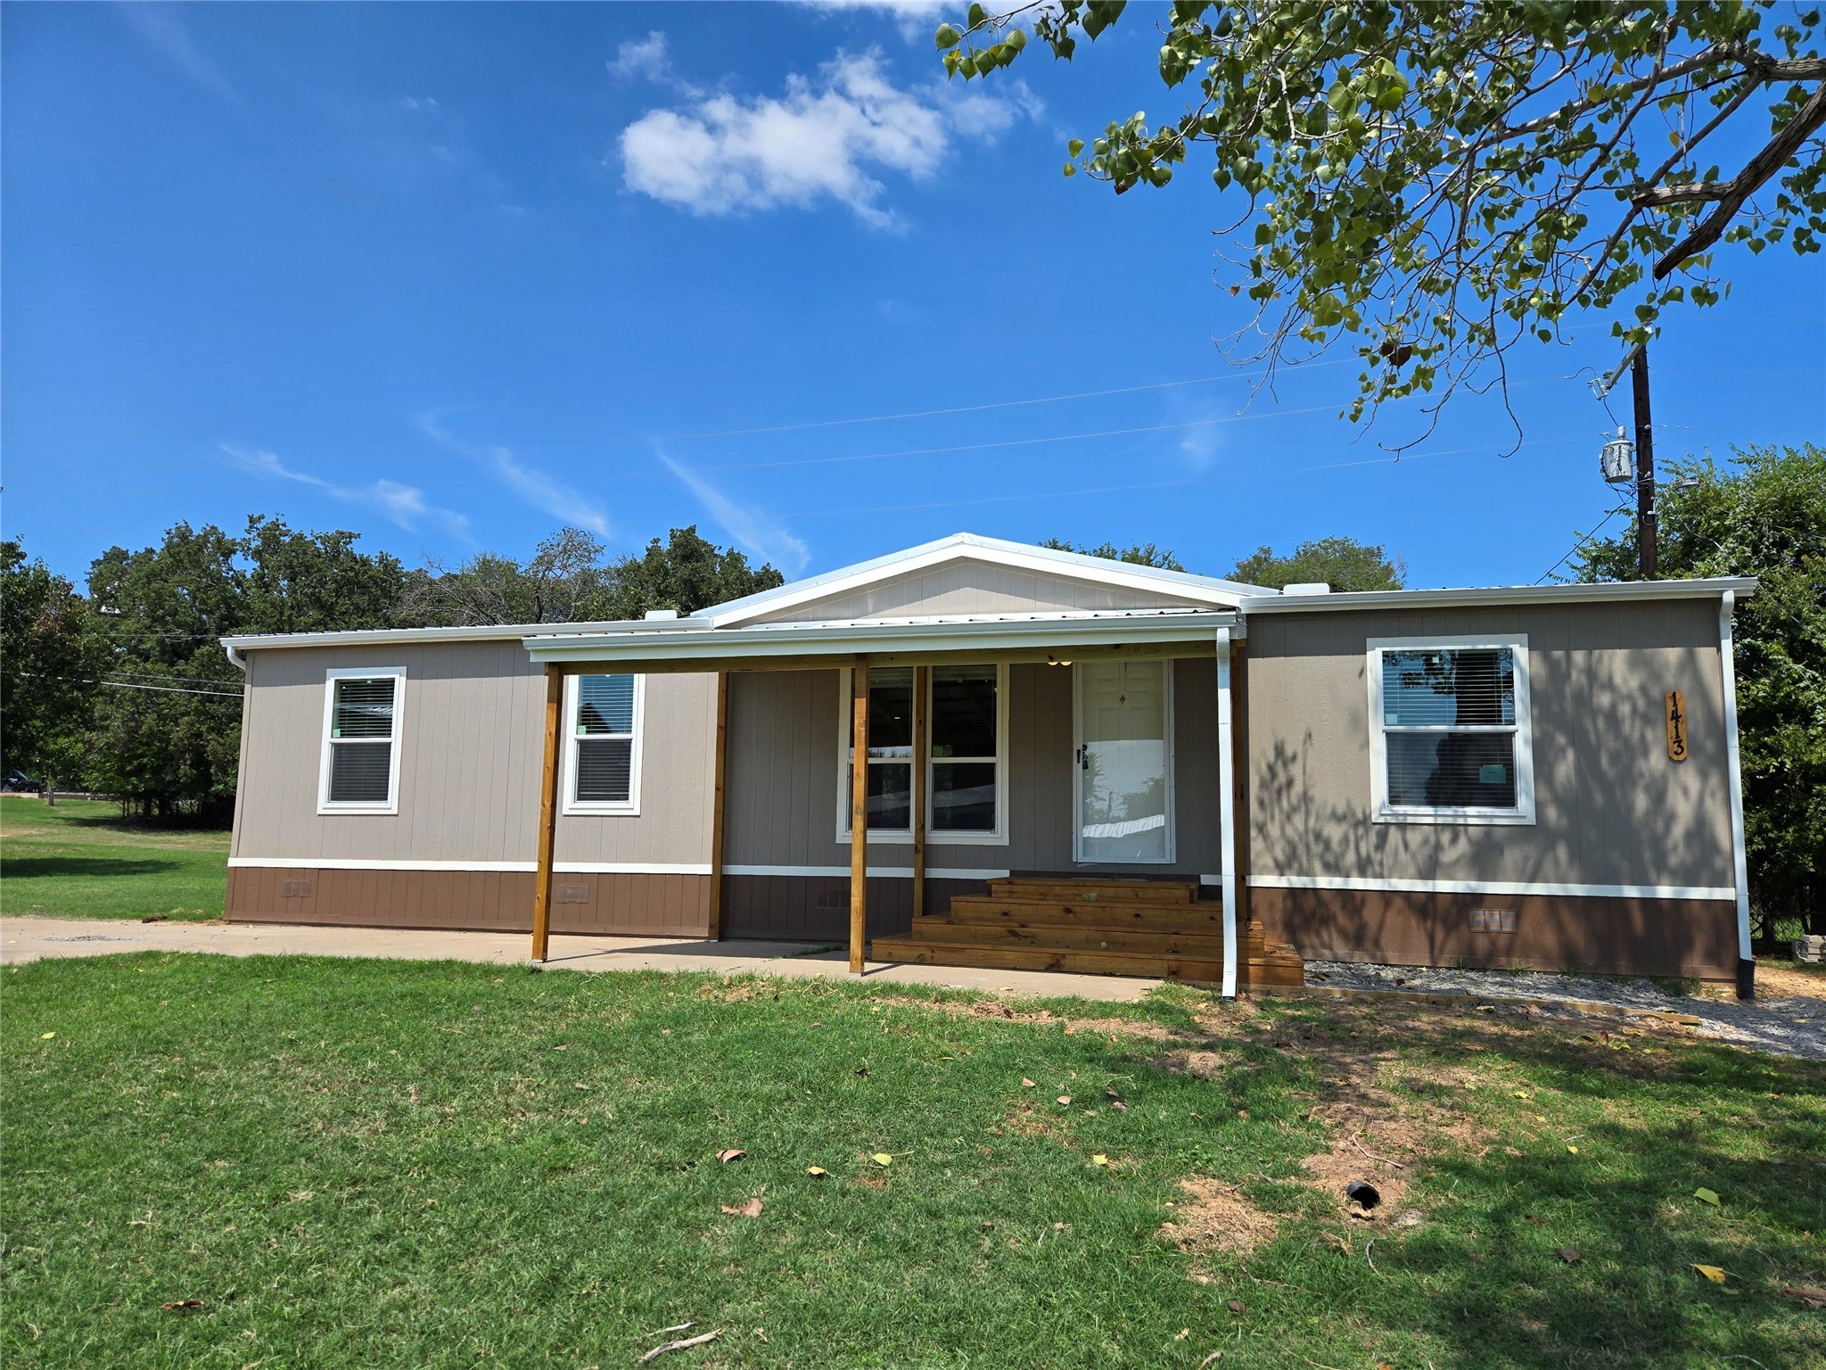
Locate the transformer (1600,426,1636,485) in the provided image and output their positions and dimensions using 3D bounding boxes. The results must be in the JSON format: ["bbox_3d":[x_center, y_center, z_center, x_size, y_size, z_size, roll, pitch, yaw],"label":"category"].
[{"bbox_3d":[10.846,-3.535,18.673,0.480,0.920,0.420,-3,-7,31],"label":"transformer"}]

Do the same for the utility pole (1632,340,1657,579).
[{"bbox_3d":[11.135,-0.958,18.296,0.270,8.790,0.270,-1,-7,16],"label":"utility pole"}]

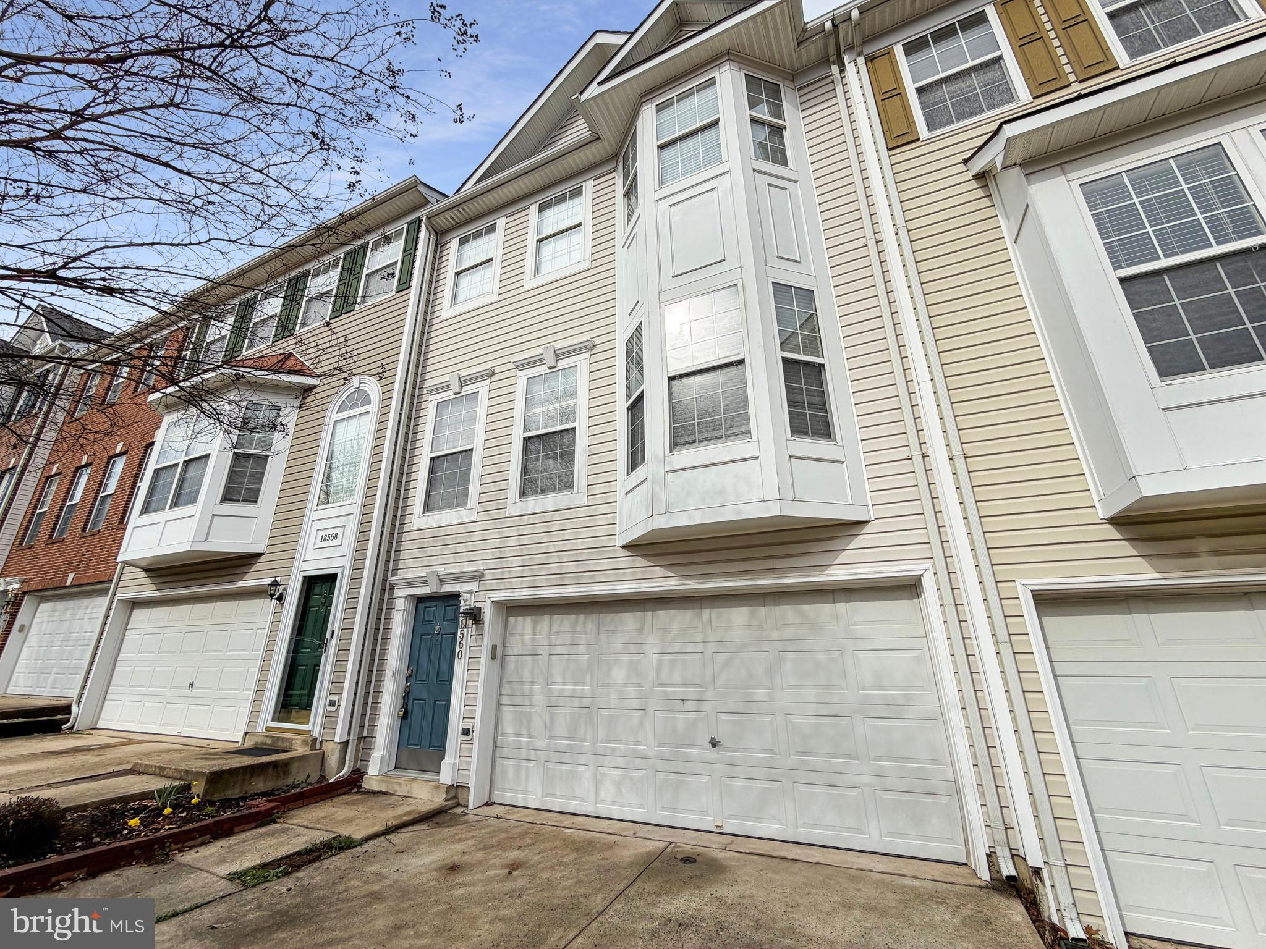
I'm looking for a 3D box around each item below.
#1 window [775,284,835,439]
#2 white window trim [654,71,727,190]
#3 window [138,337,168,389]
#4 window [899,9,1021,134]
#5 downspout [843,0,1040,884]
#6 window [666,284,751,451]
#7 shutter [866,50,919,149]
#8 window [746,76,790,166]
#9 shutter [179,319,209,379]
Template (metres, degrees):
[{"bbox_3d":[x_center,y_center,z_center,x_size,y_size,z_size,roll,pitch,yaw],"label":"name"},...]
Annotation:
[{"bbox_3d":[1.659,-1.140,5.018,0.483,1.712,0.080,6,-21,-19],"label":"window"},{"bbox_3d":[0.673,-4.205,6.244,0.860,1.540,0.100,-9,-22,23],"label":"white window trim"},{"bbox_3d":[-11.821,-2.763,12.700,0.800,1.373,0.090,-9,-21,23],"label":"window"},{"bbox_3d":[3.418,-4.273,5.417,0.810,1.420,0.100,-9,-22,23],"label":"window"},{"bbox_3d":[2.592,-1.351,4.771,0.120,8.300,0.120,-9,-22,23],"label":"downspout"},{"bbox_3d":[0.738,-1.073,5.161,0.830,1.760,0.080,-9,-21,23],"label":"window"},{"bbox_3d":[2.827,-4.129,5.587,0.292,1.449,0.040,-9,-21,23],"label":"shutter"},{"bbox_3d":[1.595,-4.245,6.153,0.530,1.430,0.080,5,-20,-17],"label":"window"},{"bbox_3d":[-9.499,-2.789,11.129,0.360,1.500,0.050,-9,-22,23],"label":"shutter"}]

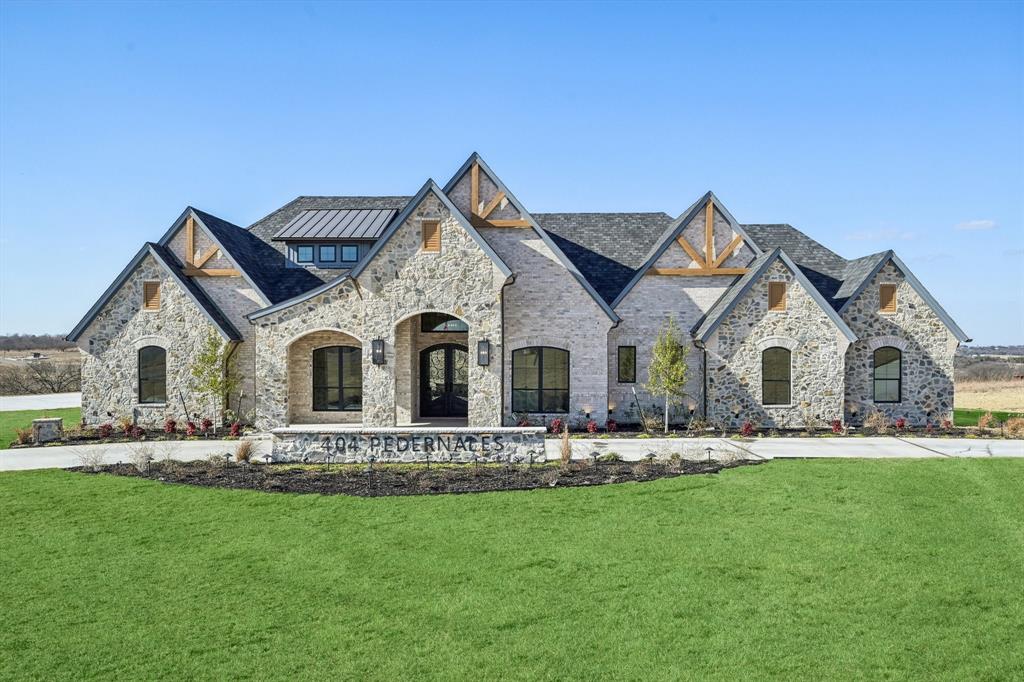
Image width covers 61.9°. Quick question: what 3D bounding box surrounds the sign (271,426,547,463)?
[{"bbox_3d":[-2.470,2.510,20.600,6.600,0.830,0.500,0,0,-1],"label":"sign"}]

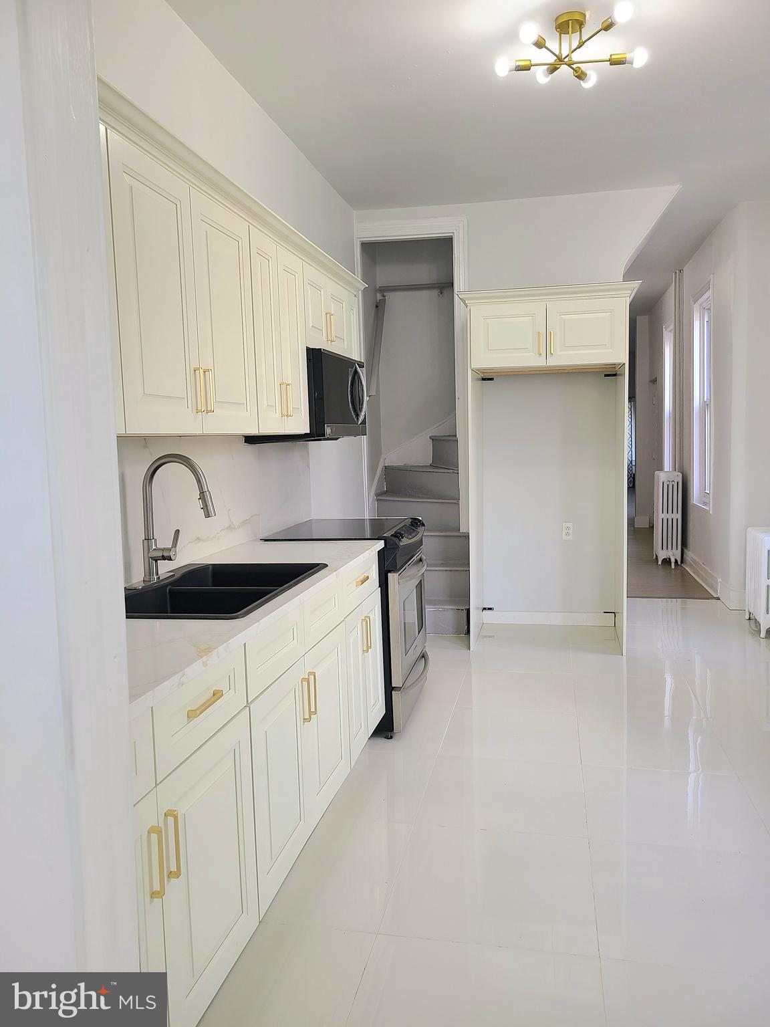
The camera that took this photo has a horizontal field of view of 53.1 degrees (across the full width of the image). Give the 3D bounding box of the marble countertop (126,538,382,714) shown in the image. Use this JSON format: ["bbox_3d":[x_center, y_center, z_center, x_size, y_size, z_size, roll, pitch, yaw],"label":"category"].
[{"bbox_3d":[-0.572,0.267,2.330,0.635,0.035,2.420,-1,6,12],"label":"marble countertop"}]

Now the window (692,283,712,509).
[{"bbox_3d":[2.893,-1.026,6.983,0.120,1.900,0.950,-1,6,12],"label":"window"}]

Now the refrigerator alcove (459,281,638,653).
[{"bbox_3d":[1.074,-0.272,5.077,1.030,2.240,0.780,-1,6,12],"label":"refrigerator alcove"}]

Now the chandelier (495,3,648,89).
[{"bbox_3d":[0.734,-1.851,3.041,0.590,0.200,0.540,-1,6,12],"label":"chandelier"}]

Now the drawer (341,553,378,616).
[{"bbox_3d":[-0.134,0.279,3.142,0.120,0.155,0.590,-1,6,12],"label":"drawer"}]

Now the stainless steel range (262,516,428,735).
[{"bbox_3d":[-0.171,0.537,3.922,0.700,0.935,0.760,-1,6,12],"label":"stainless steel range"}]

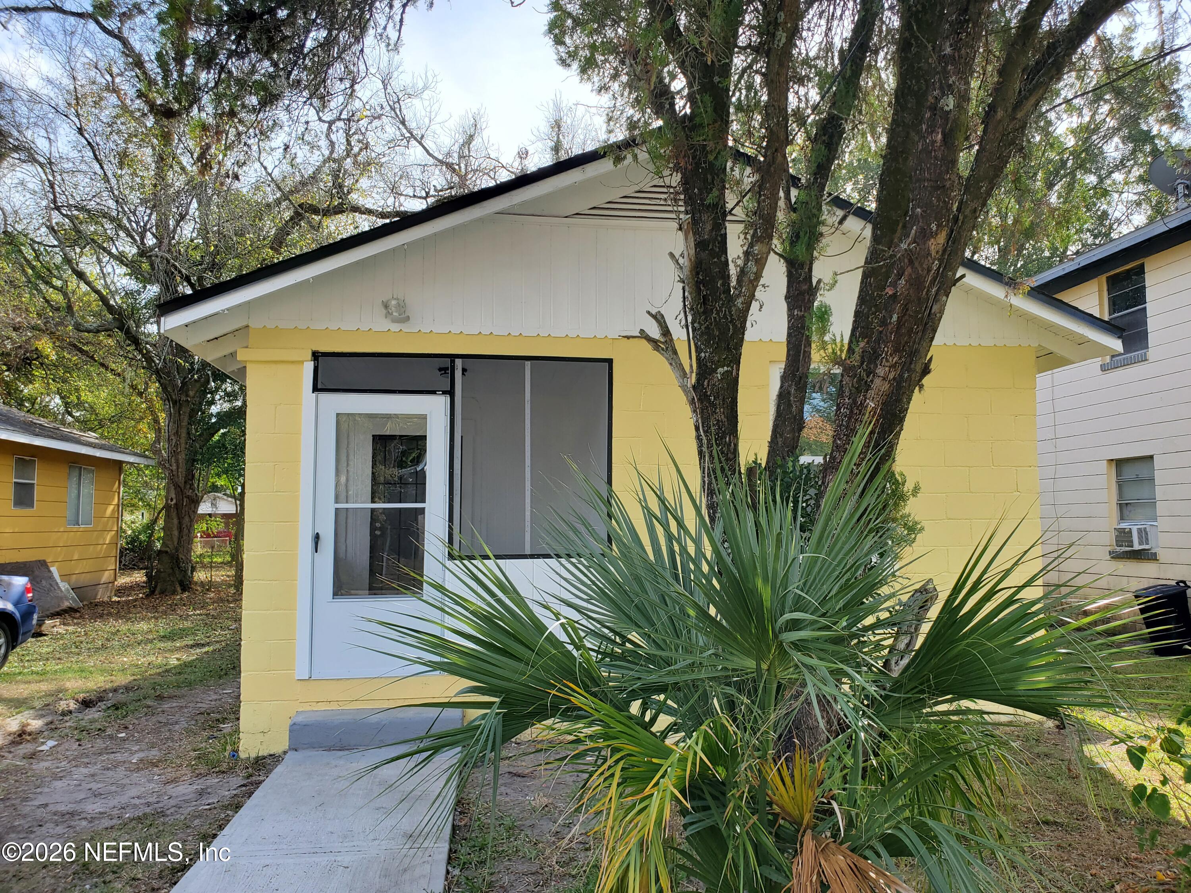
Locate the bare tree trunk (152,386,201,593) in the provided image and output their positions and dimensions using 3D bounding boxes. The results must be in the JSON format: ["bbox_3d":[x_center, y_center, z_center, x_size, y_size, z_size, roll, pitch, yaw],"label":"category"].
[{"bbox_3d":[-8.970,0.934,19.100,0.900,4.400,0.850,0,-3,-8],"label":"bare tree trunk"}]

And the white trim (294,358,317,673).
[{"bbox_3d":[-2.005,0.505,6.204,0.090,2.200,0.030,0,-3,-8],"label":"white trim"}]

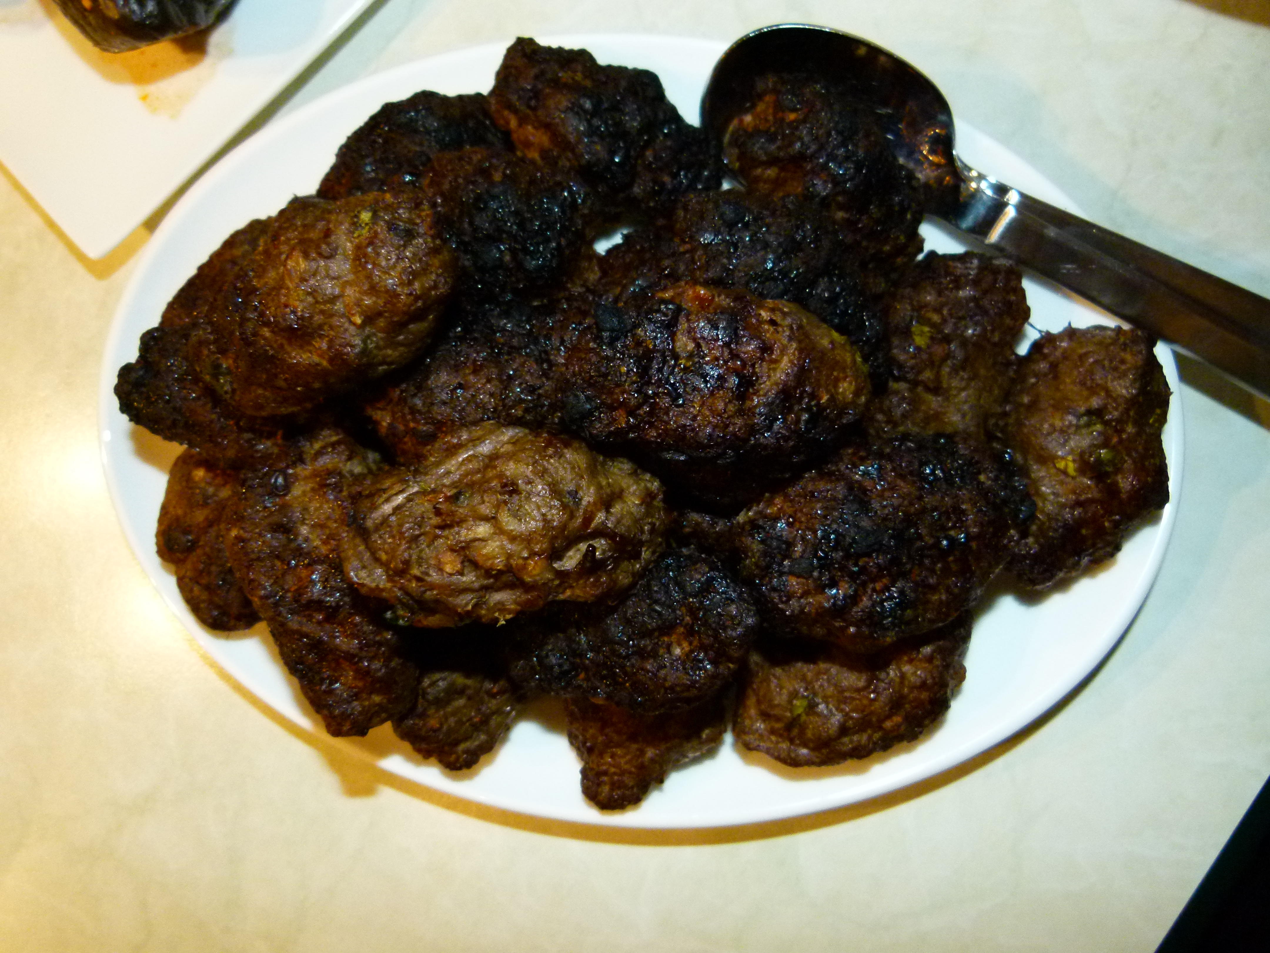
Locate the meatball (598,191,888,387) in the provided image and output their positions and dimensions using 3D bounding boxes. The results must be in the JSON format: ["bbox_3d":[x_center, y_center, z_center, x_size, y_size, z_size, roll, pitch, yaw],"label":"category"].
[{"bbox_3d":[0.033,-0.054,0.273,0.088,0.042,0.059,24,75,7],"label":"meatball"}]

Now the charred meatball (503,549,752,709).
[{"bbox_3d":[0.000,0.040,0.247,0.069,0.040,0.046,-19,74,-6],"label":"charred meatball"}]

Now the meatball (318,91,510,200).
[{"bbox_3d":[-0.070,-0.097,0.299,0.071,0.038,0.053,-34,76,-10],"label":"meatball"}]

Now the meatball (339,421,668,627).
[{"bbox_3d":[-0.034,0.013,0.236,0.082,0.042,0.050,6,73,2],"label":"meatball"}]

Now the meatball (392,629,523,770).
[{"bbox_3d":[-0.050,0.056,0.262,0.039,0.033,0.055,-7,80,-1],"label":"meatball"}]

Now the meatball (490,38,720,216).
[{"bbox_3d":[-0.009,-0.108,0.284,0.074,0.038,0.045,32,82,5],"label":"meatball"}]

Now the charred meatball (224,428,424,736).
[{"bbox_3d":[-0.083,0.029,0.249,0.046,0.040,0.083,-21,81,-4],"label":"charred meatball"}]

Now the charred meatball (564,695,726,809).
[{"bbox_3d":[0.004,0.062,0.260,0.045,0.034,0.061,16,80,3],"label":"charred meatball"}]

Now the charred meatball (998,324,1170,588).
[{"bbox_3d":[0.133,-0.006,0.270,0.048,0.038,0.074,15,80,3],"label":"charred meatball"}]

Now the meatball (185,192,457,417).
[{"bbox_3d":[-0.088,-0.048,0.257,0.080,0.042,0.057,-37,77,-10],"label":"meatball"}]

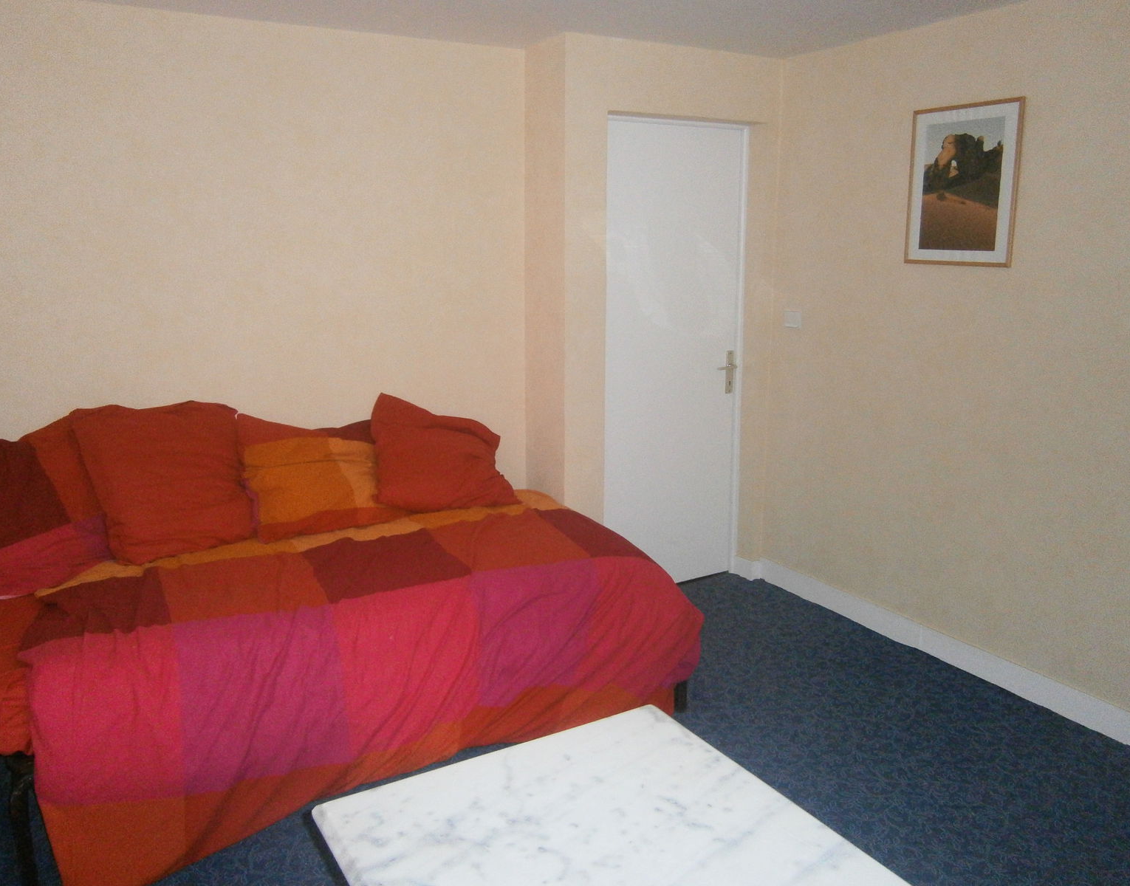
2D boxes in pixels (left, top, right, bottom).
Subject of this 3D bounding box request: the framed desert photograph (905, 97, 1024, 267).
[{"bbox_3d":[1.394,-0.901,3.124,0.020,0.542,0.424,-10,16,-29],"label":"framed desert photograph"}]

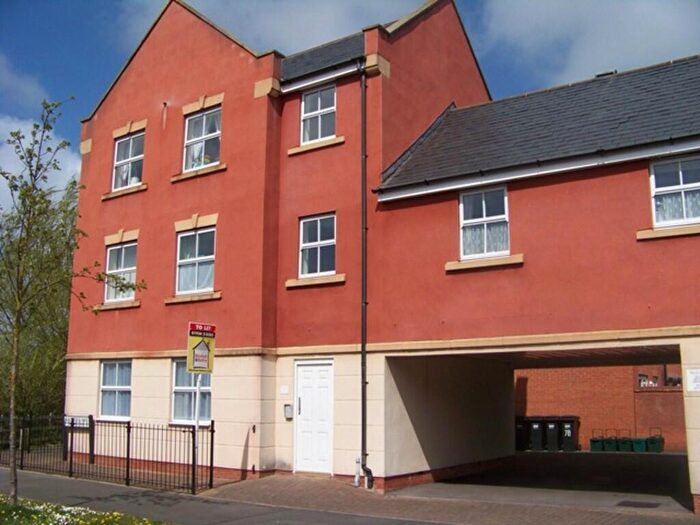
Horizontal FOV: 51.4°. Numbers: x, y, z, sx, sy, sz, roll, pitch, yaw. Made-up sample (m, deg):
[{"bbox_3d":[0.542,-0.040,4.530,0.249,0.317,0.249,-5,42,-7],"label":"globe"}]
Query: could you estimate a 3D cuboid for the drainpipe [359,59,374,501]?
[{"bbox_3d":[0.274,0.086,13.694,0.130,8.000,0.130,-7,-13,31],"label":"drainpipe"}]

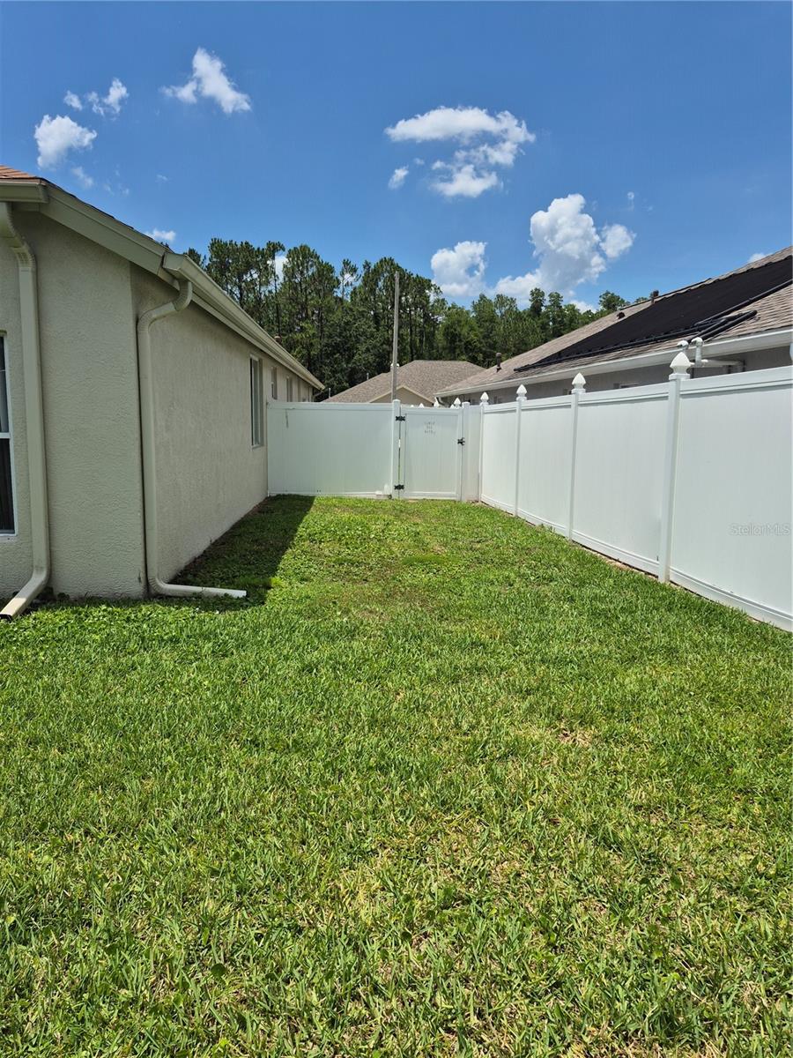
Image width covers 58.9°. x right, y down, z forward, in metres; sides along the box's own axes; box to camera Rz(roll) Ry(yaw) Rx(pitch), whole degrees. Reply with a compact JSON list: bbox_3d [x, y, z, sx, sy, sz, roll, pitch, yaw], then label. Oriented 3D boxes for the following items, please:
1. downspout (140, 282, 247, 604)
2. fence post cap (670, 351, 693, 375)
[{"bbox_3d":[-1.610,-0.685,5.660,0.790,2.540,0.115,0,8,-3],"label":"downspout"},{"bbox_3d":[2.573,-1.480,6.357,0.135,0.225,0.135,0,8,-7],"label":"fence post cap"}]

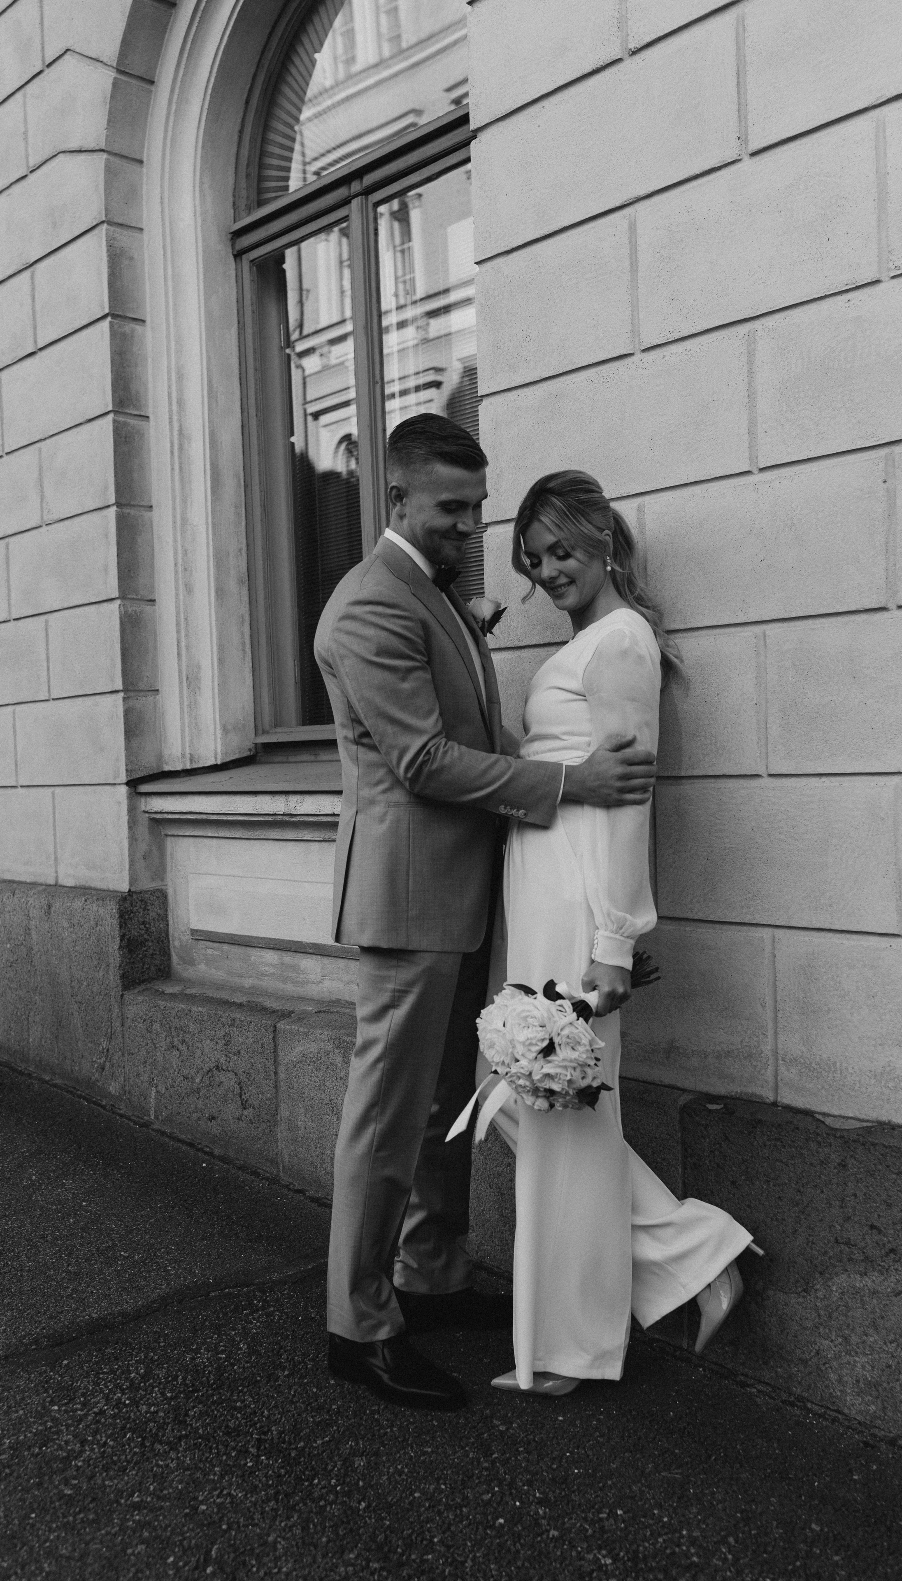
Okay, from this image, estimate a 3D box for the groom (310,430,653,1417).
[{"bbox_3d":[0.082,0.190,2.900,0.640,1.820,0.530,-2,1,17],"label":"groom"}]

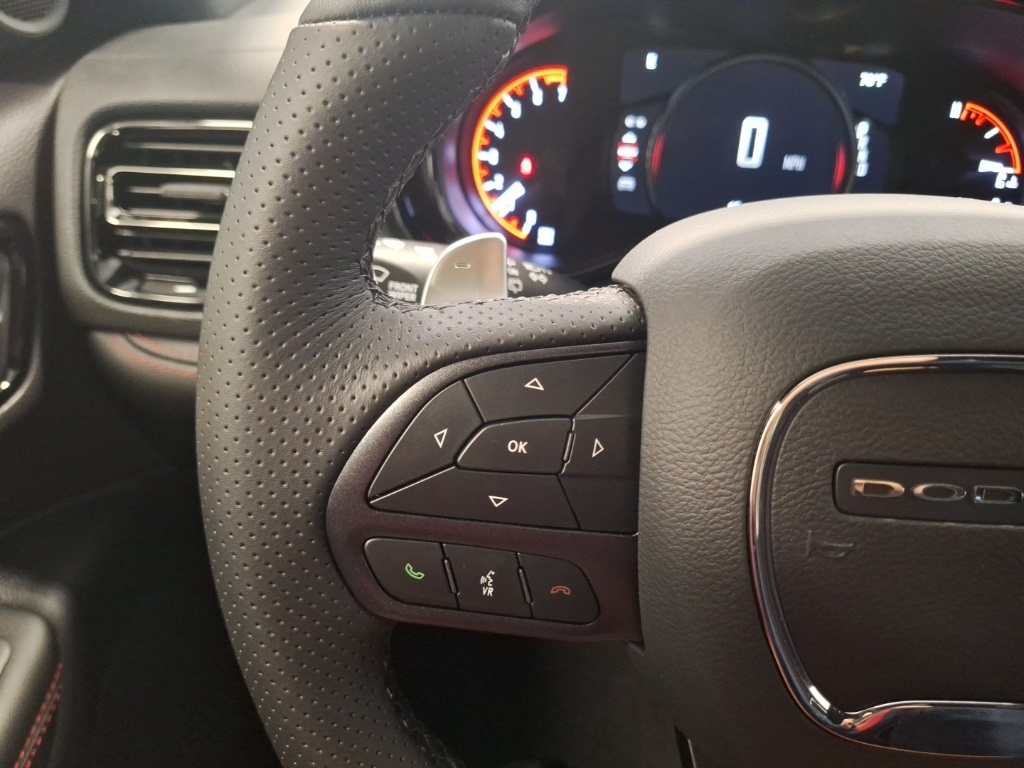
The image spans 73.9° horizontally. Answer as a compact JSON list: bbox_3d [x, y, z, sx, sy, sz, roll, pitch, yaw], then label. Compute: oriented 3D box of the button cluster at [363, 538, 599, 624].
[{"bbox_3d":[-0.008,0.049,0.170,0.060,0.017,0.008,6,0,0],"label":"button cluster"}]

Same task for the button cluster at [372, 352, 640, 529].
[{"bbox_3d":[-0.001,0.013,0.170,0.068,0.044,0.010,5,0,0],"label":"button cluster"}]

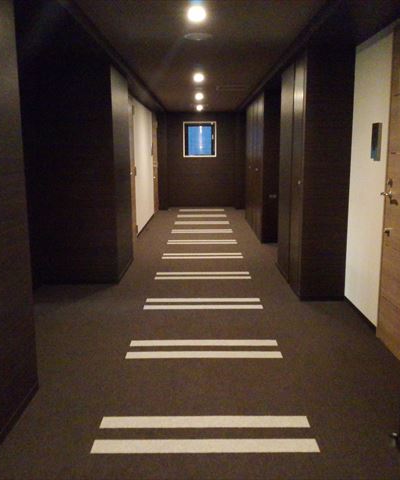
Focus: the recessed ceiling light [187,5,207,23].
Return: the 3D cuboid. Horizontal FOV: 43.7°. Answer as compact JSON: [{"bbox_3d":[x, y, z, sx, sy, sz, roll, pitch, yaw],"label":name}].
[{"bbox_3d":[-0.022,-1.527,3.372,0.130,0.050,0.130,0,10,0],"label":"recessed ceiling light"}]

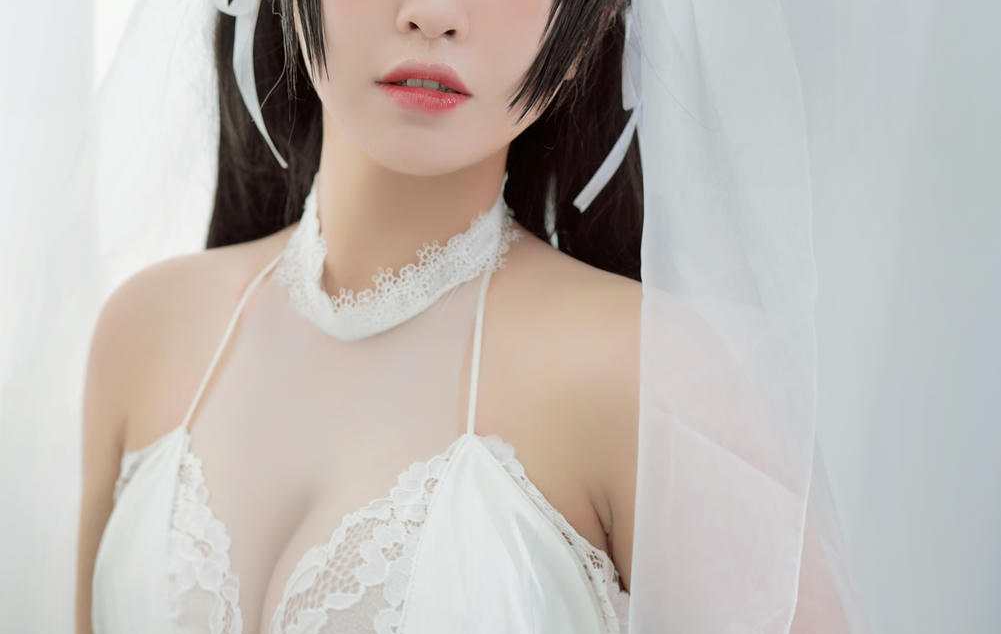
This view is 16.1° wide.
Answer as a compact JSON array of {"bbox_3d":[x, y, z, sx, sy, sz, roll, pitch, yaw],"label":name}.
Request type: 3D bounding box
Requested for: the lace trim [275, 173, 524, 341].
[{"bbox_3d":[-0.047,-0.030,1.660,0.117,0.065,0.115,0,11,0],"label":"lace trim"}]

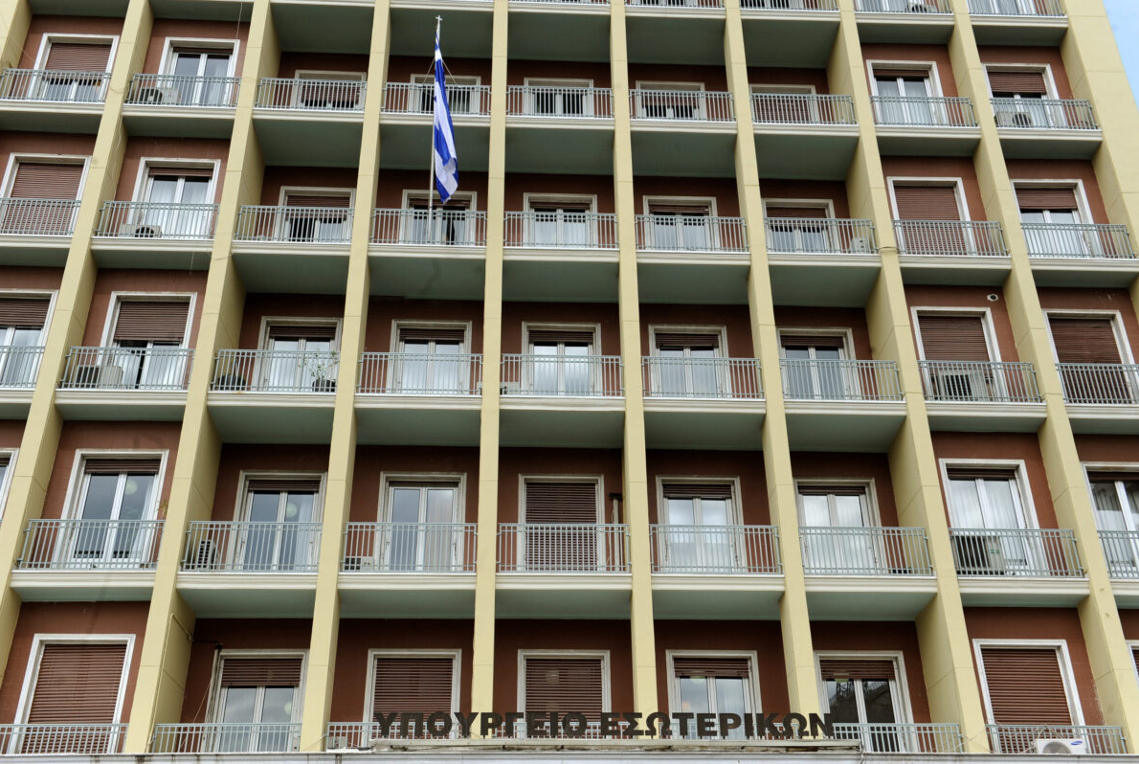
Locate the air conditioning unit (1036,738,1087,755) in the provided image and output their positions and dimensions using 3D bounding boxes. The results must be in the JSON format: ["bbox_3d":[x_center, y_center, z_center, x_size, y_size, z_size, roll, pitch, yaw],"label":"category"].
[{"bbox_3d":[7.929,6.069,18.534,0.828,0.550,0.284,1,-29,-3],"label":"air conditioning unit"}]

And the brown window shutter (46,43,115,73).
[{"bbox_3d":[-11.206,-7.338,26.163,1.377,1.009,0.076,1,-29,-3],"label":"brown window shutter"}]

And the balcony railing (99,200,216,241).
[{"bbox_3d":[-8.258,-3.235,23.070,2.349,0.884,0.100,1,-29,-3],"label":"balcony railing"}]

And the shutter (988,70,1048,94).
[{"bbox_3d":[10.249,-6.879,26.345,1.339,0.610,0.050,1,-29,-3],"label":"shutter"}]

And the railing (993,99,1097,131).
[{"bbox_3d":[10.594,-5.976,25.666,2.320,0.840,0.100,1,-29,-3],"label":"railing"}]

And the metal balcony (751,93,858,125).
[{"bbox_3d":[5.125,-5.993,25.252,2.347,0.925,0.080,1,-29,-3],"label":"metal balcony"}]

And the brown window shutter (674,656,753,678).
[{"bbox_3d":[2.568,5.144,20.647,1.360,0.355,0.060,1,-29,-3],"label":"brown window shutter"}]

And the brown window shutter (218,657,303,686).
[{"bbox_3d":[-5.322,5.029,19.897,1.339,0.458,0.050,1,-29,-3],"label":"brown window shutter"}]

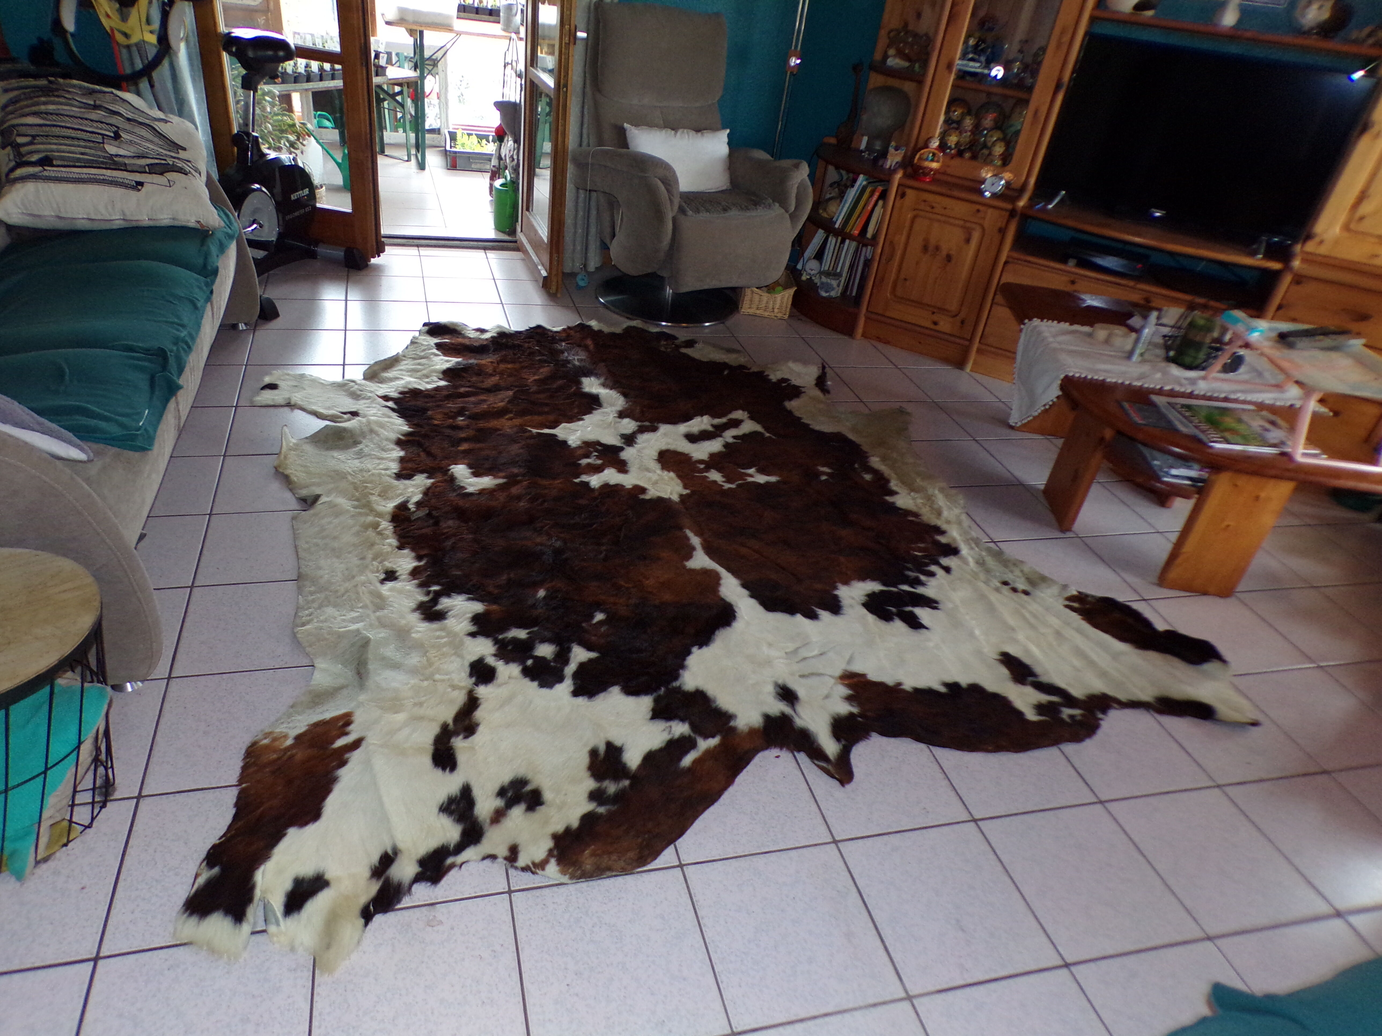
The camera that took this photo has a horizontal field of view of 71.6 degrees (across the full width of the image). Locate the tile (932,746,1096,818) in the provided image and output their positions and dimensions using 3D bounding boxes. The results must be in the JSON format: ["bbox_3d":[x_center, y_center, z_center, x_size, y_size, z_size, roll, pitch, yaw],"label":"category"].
[{"bbox_3d":[0.659,0.509,2.049,0.300,0.010,0.306,-2,33,-17],"label":"tile"}]

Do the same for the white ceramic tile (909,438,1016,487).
[{"bbox_3d":[0.904,-0.182,3.231,0.300,0.010,0.307,-2,33,-17],"label":"white ceramic tile"}]

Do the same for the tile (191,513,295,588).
[{"bbox_3d":[-1.035,0.072,2.354,0.300,0.010,0.306,-2,33,-17],"label":"tile"}]

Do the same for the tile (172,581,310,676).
[{"bbox_3d":[-0.951,0.238,2.104,0.300,0.010,0.306,-2,33,-17],"label":"tile"}]

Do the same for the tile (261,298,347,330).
[{"bbox_3d":[-1.457,-0.761,3.607,0.300,0.010,0.307,-2,33,-17],"label":"tile"}]

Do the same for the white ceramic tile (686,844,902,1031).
[{"bbox_3d":[0.167,0.702,1.626,0.300,0.010,0.306,-2,33,-17],"label":"white ceramic tile"}]

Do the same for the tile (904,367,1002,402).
[{"bbox_3d":[1.028,-0.525,3.813,0.300,0.010,0.306,-2,33,-17],"label":"tile"}]

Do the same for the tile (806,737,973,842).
[{"bbox_3d":[0.372,0.523,1.965,0.300,0.010,0.307,-2,33,-17],"label":"tile"}]

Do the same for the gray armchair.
[{"bbox_3d":[-0.034,-1.484,4.008,0.757,1.136,0.803,-17,40,-35],"label":"gray armchair"}]

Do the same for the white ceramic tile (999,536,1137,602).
[{"bbox_3d":[1.073,0.154,2.729,0.300,0.010,0.306,-2,33,-17],"label":"white ceramic tile"}]

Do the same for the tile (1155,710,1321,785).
[{"bbox_3d":[1.241,0.487,2.231,0.300,0.010,0.306,-2,33,-17],"label":"tile"}]

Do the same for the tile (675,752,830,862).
[{"bbox_3d":[0.083,0.536,1.876,0.300,0.010,0.307,-2,33,-17],"label":"tile"}]

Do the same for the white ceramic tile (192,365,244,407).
[{"bbox_3d":[-1.592,-0.417,3.043,0.303,0.012,0.310,-2,33,-17],"label":"white ceramic tile"}]

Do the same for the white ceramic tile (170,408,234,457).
[{"bbox_3d":[-1.507,-0.249,2.791,0.303,0.012,0.310,-2,33,-17],"label":"white ceramic tile"}]

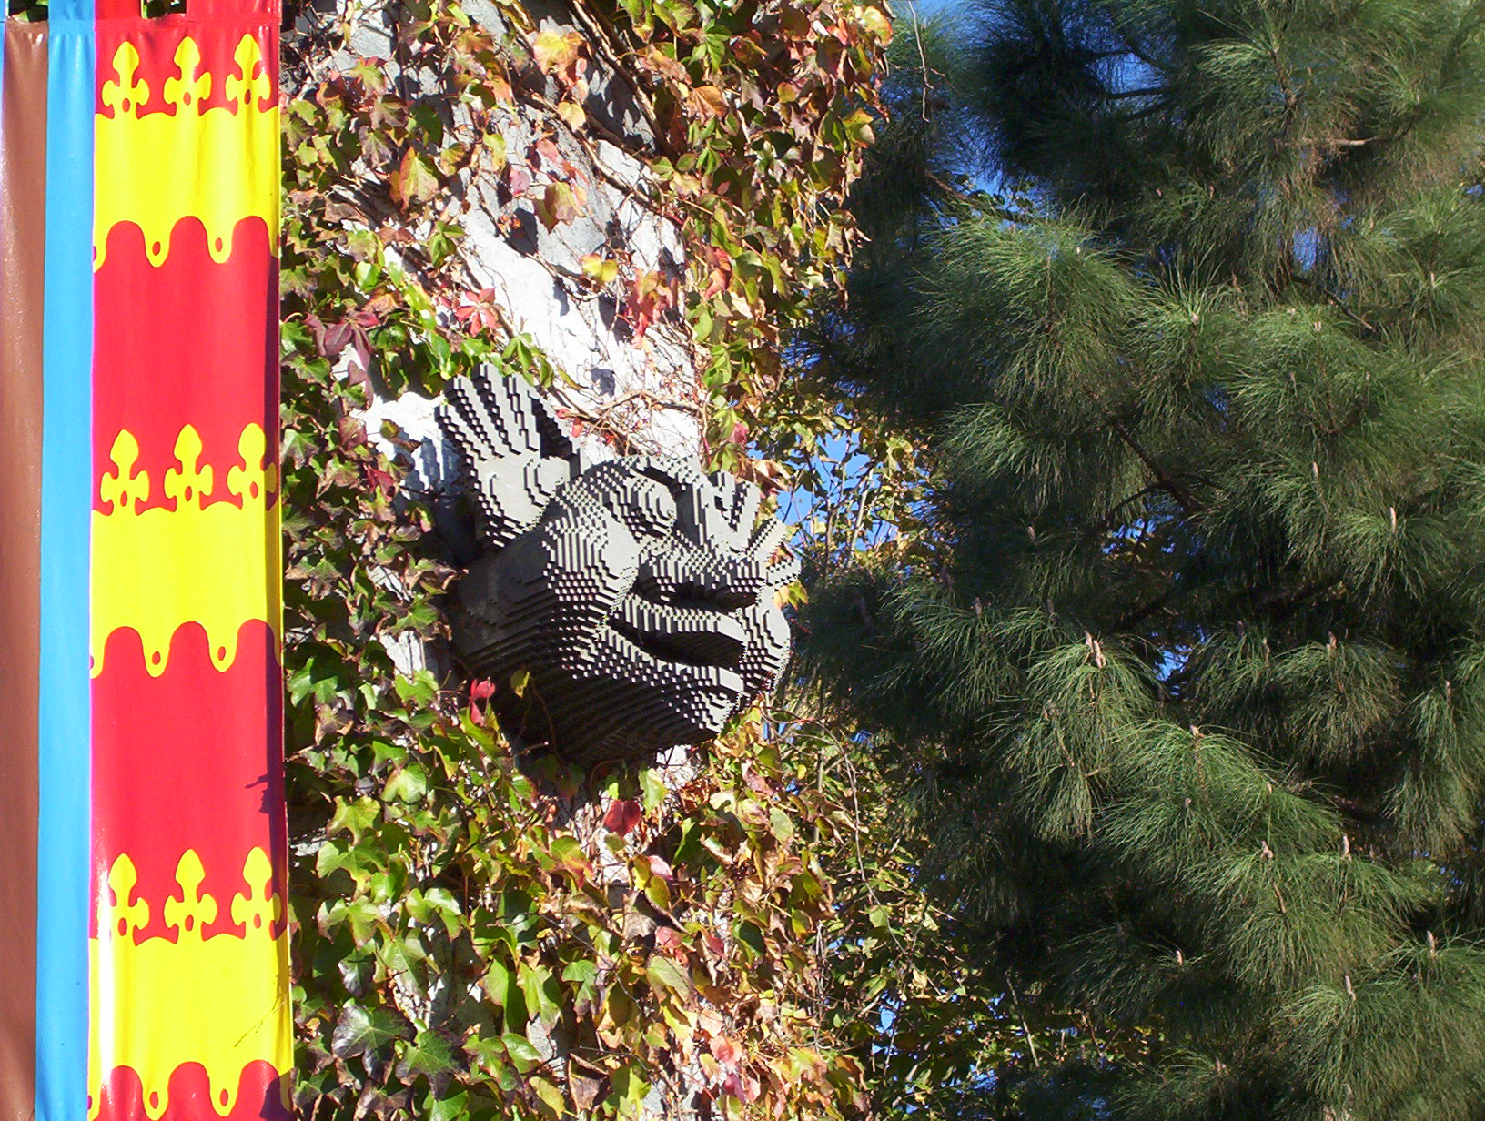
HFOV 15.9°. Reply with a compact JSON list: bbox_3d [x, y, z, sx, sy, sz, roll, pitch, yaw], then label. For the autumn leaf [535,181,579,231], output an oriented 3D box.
[{"bbox_3d":[-0.307,-0.587,8.835,0.070,0.084,0.025,8,-28,-22],"label":"autumn leaf"}]

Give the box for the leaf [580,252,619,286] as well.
[{"bbox_3d":[-0.237,-0.485,8.868,0.066,0.053,0.025,8,-28,-22],"label":"leaf"}]

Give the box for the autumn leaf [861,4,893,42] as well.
[{"bbox_3d":[0.240,-0.958,9.500,0.053,0.068,0.025,8,-28,-22],"label":"autumn leaf"}]

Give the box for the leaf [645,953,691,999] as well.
[{"bbox_3d":[-0.116,0.654,8.378,0.072,0.074,0.025,8,-28,-22],"label":"leaf"}]

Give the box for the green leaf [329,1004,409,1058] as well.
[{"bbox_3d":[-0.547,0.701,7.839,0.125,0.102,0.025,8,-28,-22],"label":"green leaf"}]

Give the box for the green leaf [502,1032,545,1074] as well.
[{"bbox_3d":[-0.331,0.743,8.053,0.063,0.061,0.025,8,-28,-22],"label":"green leaf"}]

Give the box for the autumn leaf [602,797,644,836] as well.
[{"bbox_3d":[-0.189,0.404,8.422,0.062,0.062,0.025,8,-28,-22],"label":"autumn leaf"}]

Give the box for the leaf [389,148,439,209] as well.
[{"bbox_3d":[-0.529,-0.615,8.592,0.080,0.103,0.025,8,-28,-22],"label":"leaf"}]

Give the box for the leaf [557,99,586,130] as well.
[{"bbox_3d":[-0.288,-0.748,8.952,0.045,0.051,0.025,8,-28,-22],"label":"leaf"}]

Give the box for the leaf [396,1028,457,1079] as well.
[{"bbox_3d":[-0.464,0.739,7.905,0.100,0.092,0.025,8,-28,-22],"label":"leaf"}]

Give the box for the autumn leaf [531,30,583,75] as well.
[{"bbox_3d":[-0.315,-0.856,8.980,0.089,0.077,0.025,8,-28,-22],"label":"autumn leaf"}]

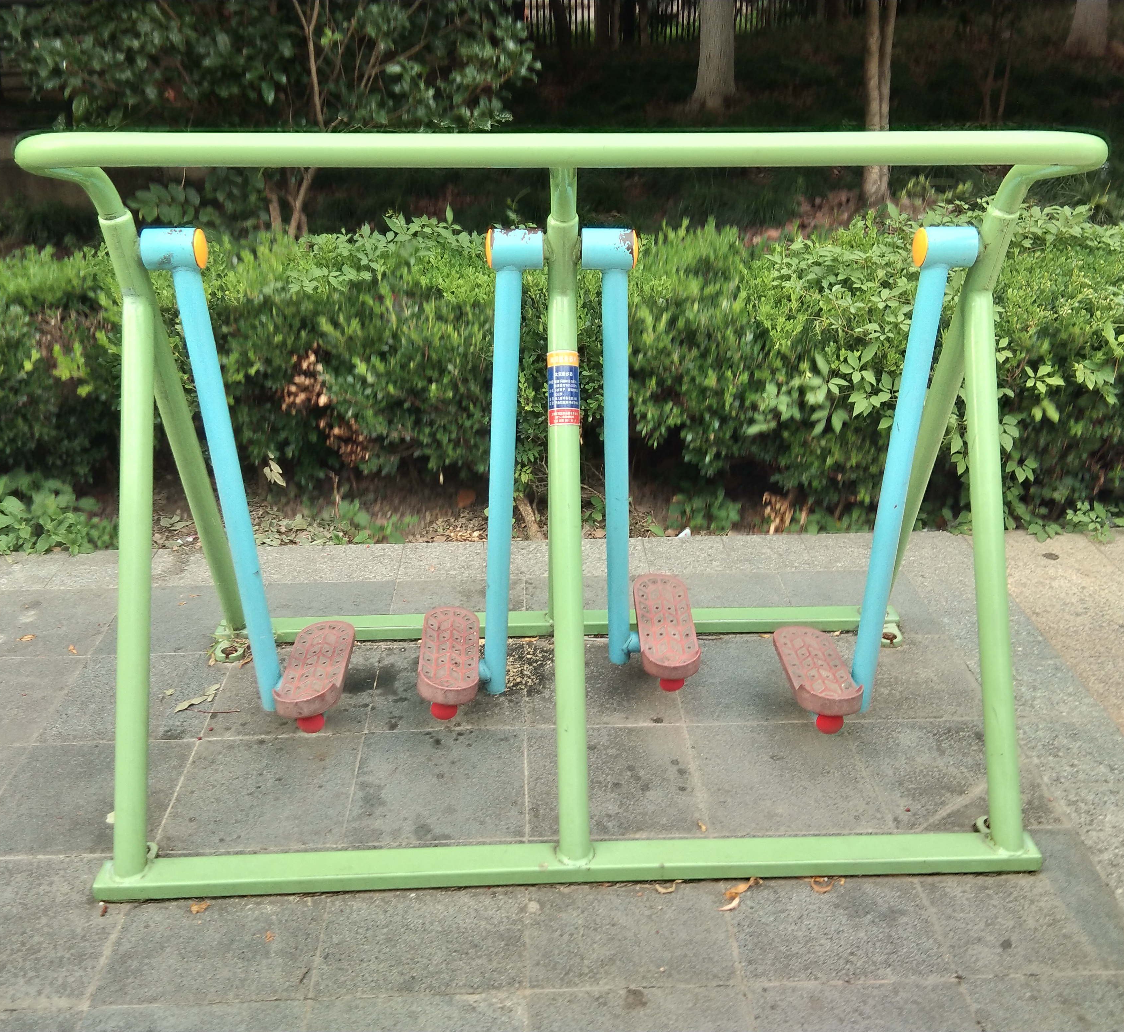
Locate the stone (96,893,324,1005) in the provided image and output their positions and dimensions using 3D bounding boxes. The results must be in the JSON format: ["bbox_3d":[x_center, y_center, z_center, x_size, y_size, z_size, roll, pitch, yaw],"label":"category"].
[{"bbox_3d":[-0.627,0.771,2.307,0.383,0.040,0.408,-1,24,-2],"label":"stone"}]

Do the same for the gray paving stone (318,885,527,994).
[{"bbox_3d":[-0.254,0.772,2.341,0.388,0.040,0.408,-1,23,-1],"label":"gray paving stone"}]

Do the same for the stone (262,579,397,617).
[{"bbox_3d":[-0.651,0.281,3.320,0.370,0.040,0.368,-1,25,-1],"label":"stone"}]

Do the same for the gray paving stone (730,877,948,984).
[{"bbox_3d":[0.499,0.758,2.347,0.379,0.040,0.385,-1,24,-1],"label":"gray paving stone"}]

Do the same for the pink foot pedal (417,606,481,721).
[{"bbox_3d":[-0.263,0.345,2.933,0.138,0.104,0.388,-2,27,-3],"label":"pink foot pedal"}]

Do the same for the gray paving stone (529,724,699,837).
[{"bbox_3d":[0.090,0.502,2.267,0.315,0.040,0.336,-1,24,-1],"label":"gray paving stone"}]

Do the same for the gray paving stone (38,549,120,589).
[{"bbox_3d":[-1.377,0.174,3.699,0.256,0.040,0.251,-1,24,-2],"label":"gray paving stone"}]

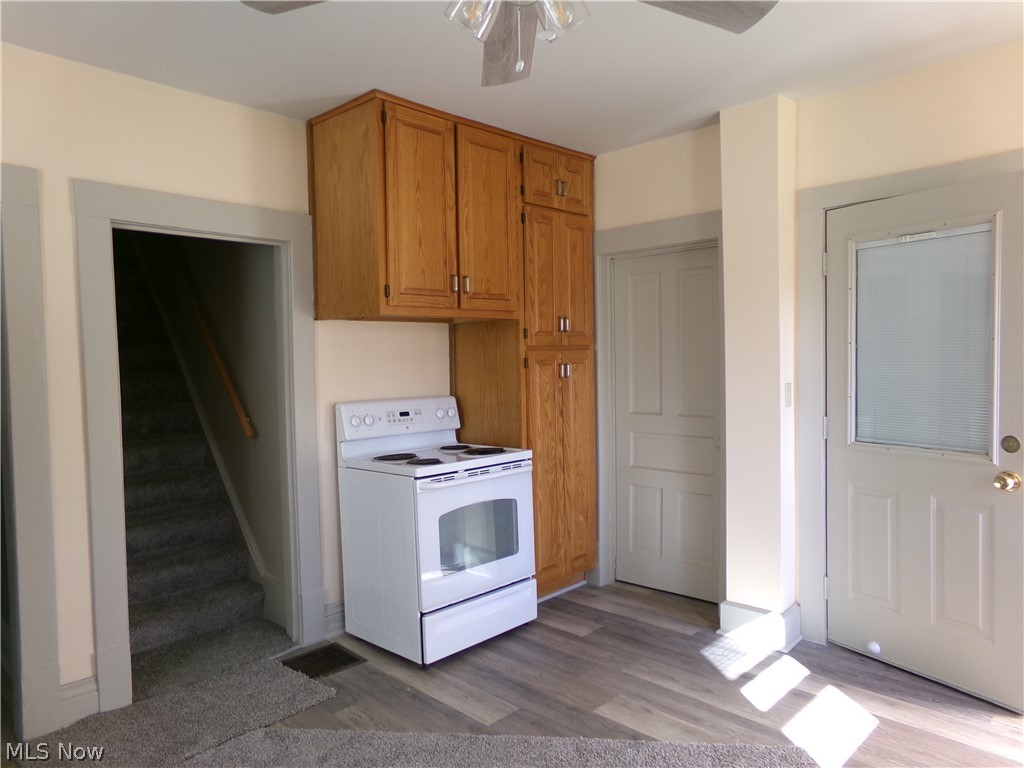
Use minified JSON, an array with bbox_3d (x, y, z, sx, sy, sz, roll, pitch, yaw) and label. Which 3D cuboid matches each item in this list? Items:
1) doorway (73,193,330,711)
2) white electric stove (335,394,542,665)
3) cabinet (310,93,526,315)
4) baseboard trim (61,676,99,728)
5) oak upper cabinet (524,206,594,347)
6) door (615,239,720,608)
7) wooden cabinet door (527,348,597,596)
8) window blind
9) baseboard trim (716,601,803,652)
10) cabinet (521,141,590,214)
[{"bbox_3d":[-1.367,0.240,3.208,0.140,2.113,1.027,1,3,44],"label":"doorway"},{"bbox_3d":[-0.350,0.676,3.610,0.649,1.170,0.771,1,3,43],"label":"white electric stove"},{"bbox_3d":[-0.475,-0.817,3.625,0.570,0.974,0.878,1,3,44],"label":"cabinet"},{"bbox_3d":[-1.703,1.244,2.793,0.018,0.154,0.127,1,3,44],"label":"baseboard trim"},{"bbox_3d":[0.069,-0.596,4.191,0.570,0.775,0.658,1,3,44],"label":"oak upper cabinet"},{"bbox_3d":[0.890,0.229,4.091,0.689,1.953,0.040,1,3,42],"label":"door"},{"bbox_3d":[0.292,0.467,4.043,0.040,1.320,0.575,1,4,45],"label":"wooden cabinet door"},{"bbox_3d":[1.694,-0.172,2.949,0.025,0.883,0.541,-3,3,-32],"label":"window blind"},{"bbox_3d":[1.213,1.153,3.468,0.328,0.169,0.203,1,3,44],"label":"baseboard trim"},{"bbox_3d":[0.058,-1.144,4.169,0.570,0.322,0.658,1,3,44],"label":"cabinet"}]

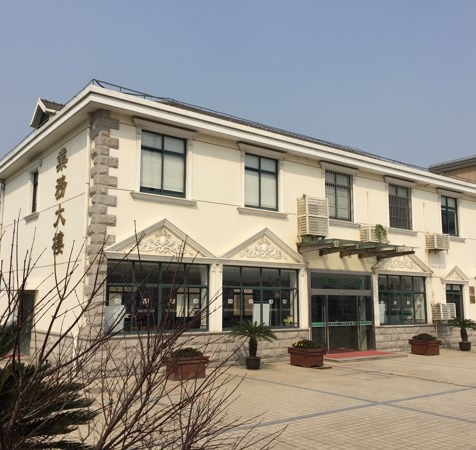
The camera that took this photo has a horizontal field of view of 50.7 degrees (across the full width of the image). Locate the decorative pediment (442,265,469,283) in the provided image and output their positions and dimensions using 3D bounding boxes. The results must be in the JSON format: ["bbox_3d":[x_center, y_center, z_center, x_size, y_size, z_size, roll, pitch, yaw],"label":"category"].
[{"bbox_3d":[9.634,2.214,22.228,2.009,0.828,0.180,7,-10,-36],"label":"decorative pediment"}]

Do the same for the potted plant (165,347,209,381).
[{"bbox_3d":[-1.373,3.638,13.260,0.980,0.780,0.770,6,-10,-37],"label":"potted plant"}]

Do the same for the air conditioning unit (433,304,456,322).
[{"bbox_3d":[8.356,3.514,20.280,1.000,0.630,0.420,7,-11,-35],"label":"air conditioning unit"}]

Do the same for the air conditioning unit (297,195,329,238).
[{"bbox_3d":[2.558,-0.215,17.030,1.030,1.335,0.450,7,-10,-36],"label":"air conditioning unit"}]

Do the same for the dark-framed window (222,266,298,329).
[{"bbox_3d":[0.827,2.481,16.944,3.320,2.050,0.120,6,-10,-37],"label":"dark-framed window"}]

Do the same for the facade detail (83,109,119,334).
[{"bbox_3d":[-3.544,-0.086,12.964,0.567,5.727,0.560,7,-10,-36],"label":"facade detail"}]

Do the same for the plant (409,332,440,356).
[{"bbox_3d":[7.437,4.740,19.973,0.870,0.810,0.880,6,-10,-37],"label":"plant"}]

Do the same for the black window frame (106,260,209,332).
[{"bbox_3d":[-2.021,1.908,13.213,3.004,1.841,0.120,7,-11,-35],"label":"black window frame"}]

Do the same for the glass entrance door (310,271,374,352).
[{"bbox_3d":[3.708,3.066,17.828,3.366,2.804,0.120,7,-10,-36],"label":"glass entrance door"}]

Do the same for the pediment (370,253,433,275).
[{"bbox_3d":[6.624,1.404,20.060,3.782,1.222,0.180,7,-10,-36],"label":"pediment"}]

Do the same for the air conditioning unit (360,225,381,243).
[{"bbox_3d":[5.106,0.400,18.875,1.000,0.600,0.450,7,-10,-36],"label":"air conditioning unit"}]

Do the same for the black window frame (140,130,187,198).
[{"bbox_3d":[-2.016,-1.649,13.749,1.365,1.693,0.120,7,-11,-35],"label":"black window frame"}]

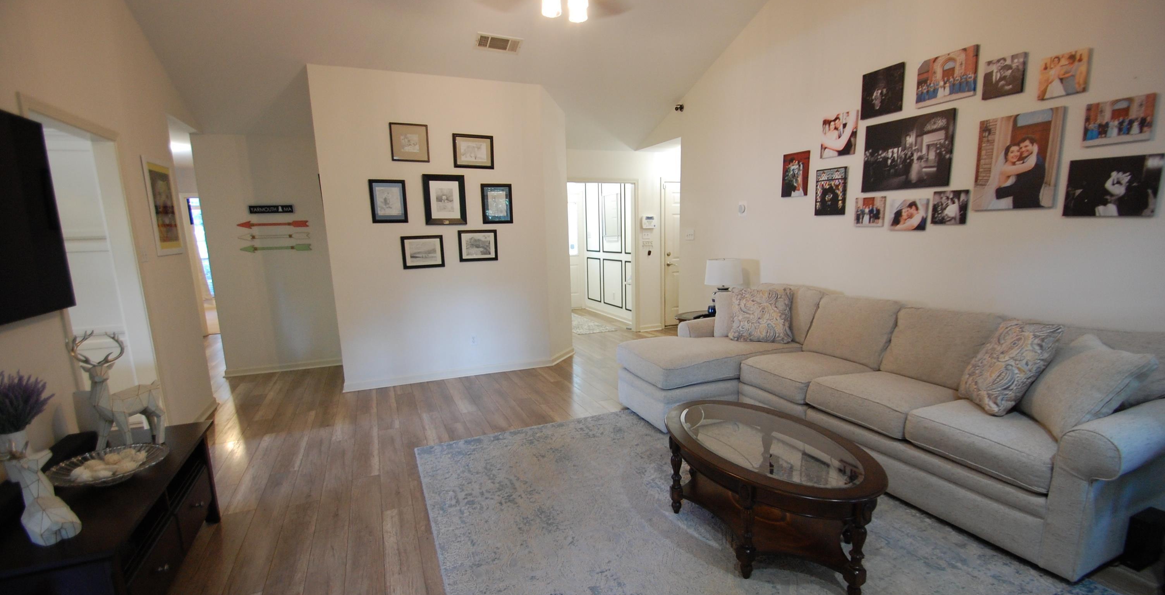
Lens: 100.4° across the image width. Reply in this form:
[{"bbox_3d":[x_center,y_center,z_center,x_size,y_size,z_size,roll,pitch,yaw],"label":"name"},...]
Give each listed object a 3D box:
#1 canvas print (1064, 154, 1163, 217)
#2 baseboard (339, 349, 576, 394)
[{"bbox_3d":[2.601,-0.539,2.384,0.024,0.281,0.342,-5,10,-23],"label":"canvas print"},{"bbox_3d":[-1.170,0.745,5.155,2.460,0.080,0.419,-5,10,-20],"label":"baseboard"}]

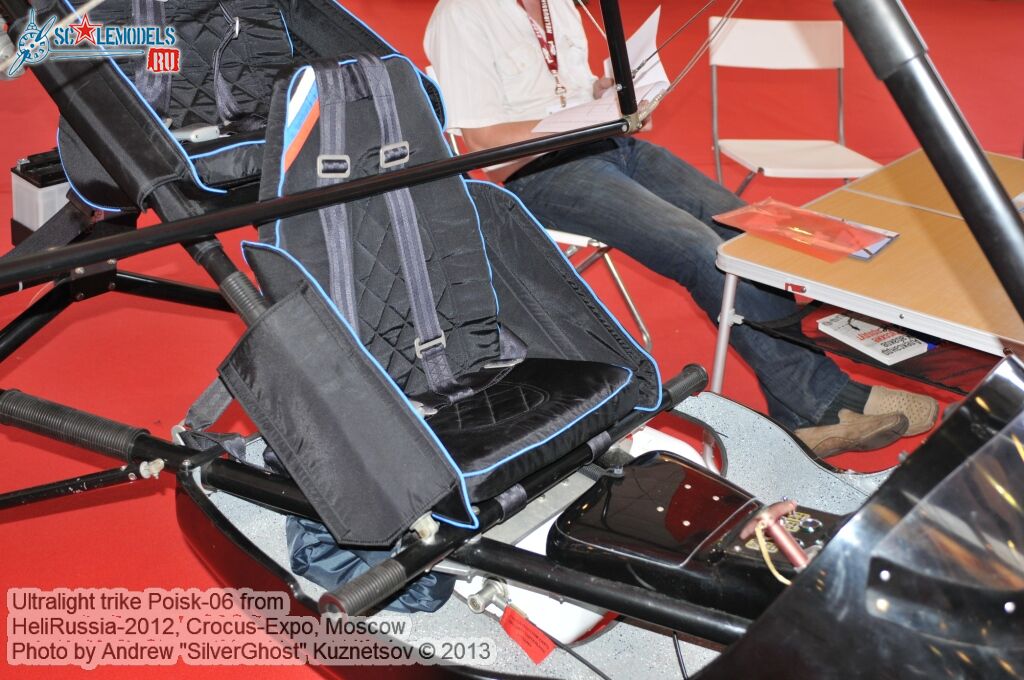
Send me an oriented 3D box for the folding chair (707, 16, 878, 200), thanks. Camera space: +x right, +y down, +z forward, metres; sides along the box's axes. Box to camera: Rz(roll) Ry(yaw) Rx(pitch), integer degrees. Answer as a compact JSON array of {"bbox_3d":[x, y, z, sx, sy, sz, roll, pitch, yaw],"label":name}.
[{"bbox_3d":[0.792,-0.484,3.414,0.415,0.775,0.465,-2,25,-11],"label":"folding chair"}]

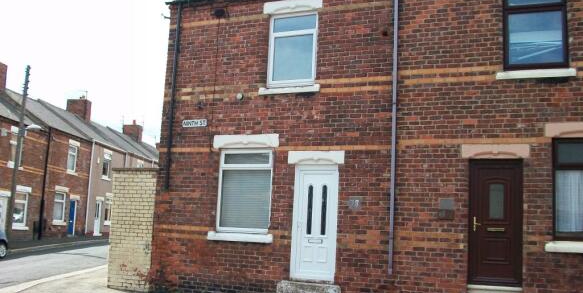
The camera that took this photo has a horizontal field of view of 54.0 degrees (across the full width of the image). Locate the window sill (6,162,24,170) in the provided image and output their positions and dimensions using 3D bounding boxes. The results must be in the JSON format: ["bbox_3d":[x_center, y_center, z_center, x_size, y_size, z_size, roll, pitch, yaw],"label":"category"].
[{"bbox_3d":[-13.307,0.978,27.515,0.160,0.170,1.250,1,-9,8],"label":"window sill"}]

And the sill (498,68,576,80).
[{"bbox_3d":[4.175,-1.215,9.750,1.292,0.116,0.200,-1,-9,23],"label":"sill"}]

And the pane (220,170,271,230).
[{"bbox_3d":[-0.905,1.039,11.339,1.073,1.159,0.030,-1,-9,21],"label":"pane"}]

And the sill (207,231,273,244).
[{"bbox_3d":[-0.971,1.771,11.148,1.394,0.163,0.160,-1,-9,21],"label":"sill"}]

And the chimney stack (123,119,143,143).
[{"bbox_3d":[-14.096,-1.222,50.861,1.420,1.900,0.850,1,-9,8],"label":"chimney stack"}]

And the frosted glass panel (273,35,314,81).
[{"bbox_3d":[0.036,-1.792,11.658,0.866,0.929,0.030,-1,-9,23],"label":"frosted glass panel"}]

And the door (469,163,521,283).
[{"bbox_3d":[3.428,1.271,9.639,0.860,2.109,0.080,-1,-9,21],"label":"door"}]

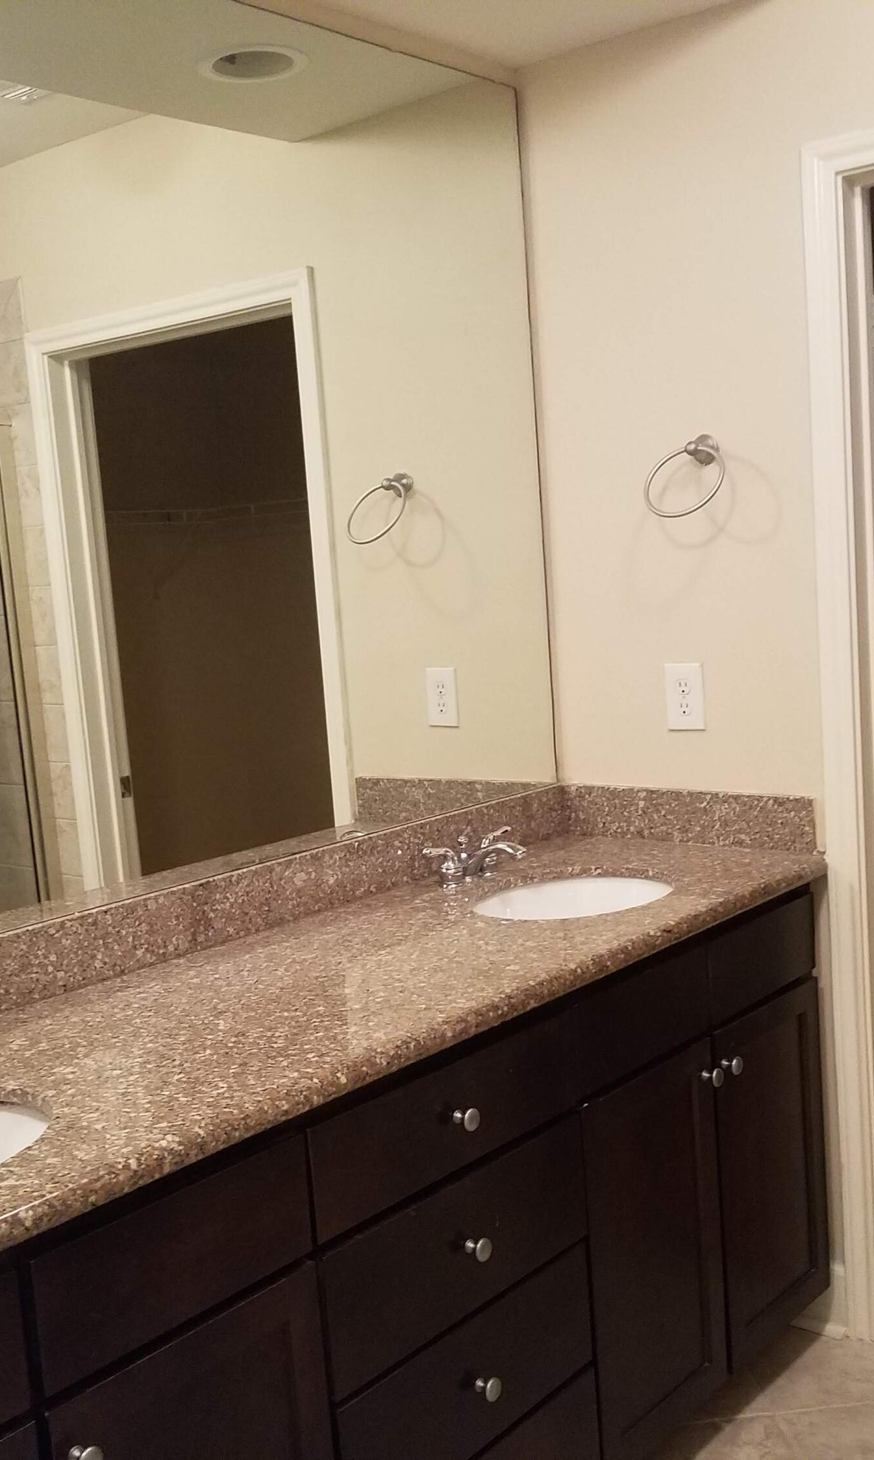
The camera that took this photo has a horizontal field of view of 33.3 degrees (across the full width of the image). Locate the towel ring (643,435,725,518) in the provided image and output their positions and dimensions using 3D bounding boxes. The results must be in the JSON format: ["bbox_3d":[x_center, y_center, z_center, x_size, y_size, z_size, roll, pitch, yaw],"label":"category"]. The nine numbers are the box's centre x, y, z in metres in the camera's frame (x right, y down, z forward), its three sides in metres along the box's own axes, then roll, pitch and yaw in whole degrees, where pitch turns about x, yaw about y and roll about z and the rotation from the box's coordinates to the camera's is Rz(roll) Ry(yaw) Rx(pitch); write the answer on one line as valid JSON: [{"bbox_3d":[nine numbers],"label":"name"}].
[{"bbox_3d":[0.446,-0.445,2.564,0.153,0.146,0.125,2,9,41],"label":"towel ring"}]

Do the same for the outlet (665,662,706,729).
[{"bbox_3d":[0.459,-0.059,2.703,0.080,0.124,0.008,2,9,41],"label":"outlet"}]

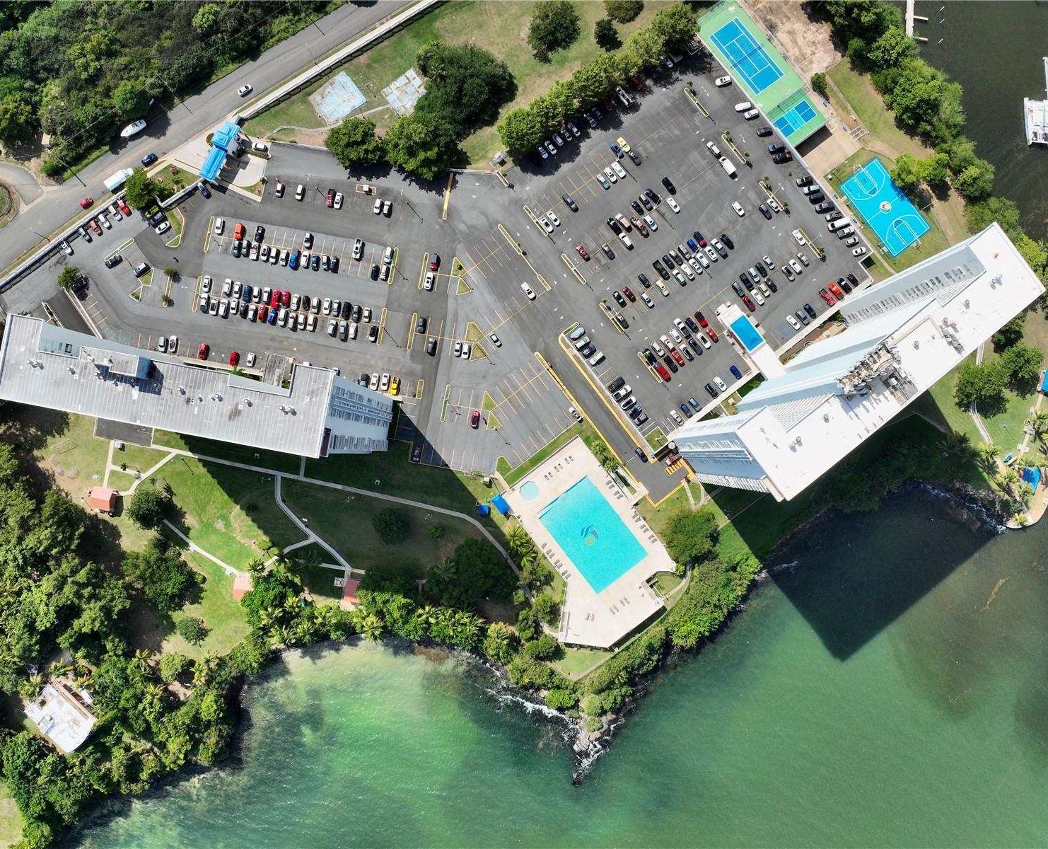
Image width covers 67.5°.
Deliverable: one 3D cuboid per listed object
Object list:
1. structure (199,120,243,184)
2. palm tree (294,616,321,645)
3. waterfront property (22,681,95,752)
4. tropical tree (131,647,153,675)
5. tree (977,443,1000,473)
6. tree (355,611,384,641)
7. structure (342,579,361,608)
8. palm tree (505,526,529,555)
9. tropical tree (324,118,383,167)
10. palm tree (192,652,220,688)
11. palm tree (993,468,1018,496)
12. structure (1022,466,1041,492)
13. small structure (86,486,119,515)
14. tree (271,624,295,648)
[{"bbox_3d":[-93.752,-84.240,243.575,5.500,6.800,18.200,26,88,2],"label":"structure"},{"bbox_3d":[-67.556,64.345,247.672,8.000,8.000,8.000,0,88,0],"label":"palm tree"},{"bbox_3d":[-145.128,91.158,245.540,17.000,5.200,12.800,45,89,2],"label":"waterfront property"},{"bbox_3d":[-116.203,72.131,239.714,6.900,8.000,8.100,-1,88,1],"label":"tropical tree"},{"bbox_3d":[141.364,9.344,240.260,6.600,7.500,7.400,1,88,1],"label":"tree"},{"bbox_3d":[-48.117,63.123,247.348,8.800,8.500,8.800,0,88,0],"label":"tree"},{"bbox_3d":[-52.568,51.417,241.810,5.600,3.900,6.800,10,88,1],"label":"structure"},{"bbox_3d":[-2.253,35.088,238.789,7.200,8.000,8.200,0,88,1],"label":"palm tree"},{"bbox_3d":[-52.642,-87.015,241.808,17.200,9.500,14.800,-1,88,1],"label":"tropical tree"},{"bbox_3d":[-98.264,75.959,245.173,8.000,8.500,9.500,0,88,0],"label":"palm tree"},{"bbox_3d":[146.359,17.518,239.852,7.400,7.500,7.800,1,88,1],"label":"palm tree"},{"bbox_3d":[160.896,17.382,249.230,4.600,3.600,6.400,14,88,1],"label":"structure"},{"bbox_3d":[-132.200,23.807,246.051,6.800,4.100,6.700,9,88,1],"label":"small structure"},{"bbox_3d":[-75.476,66.177,247.752,7.200,7.800,7.200,0,88,0],"label":"tree"}]

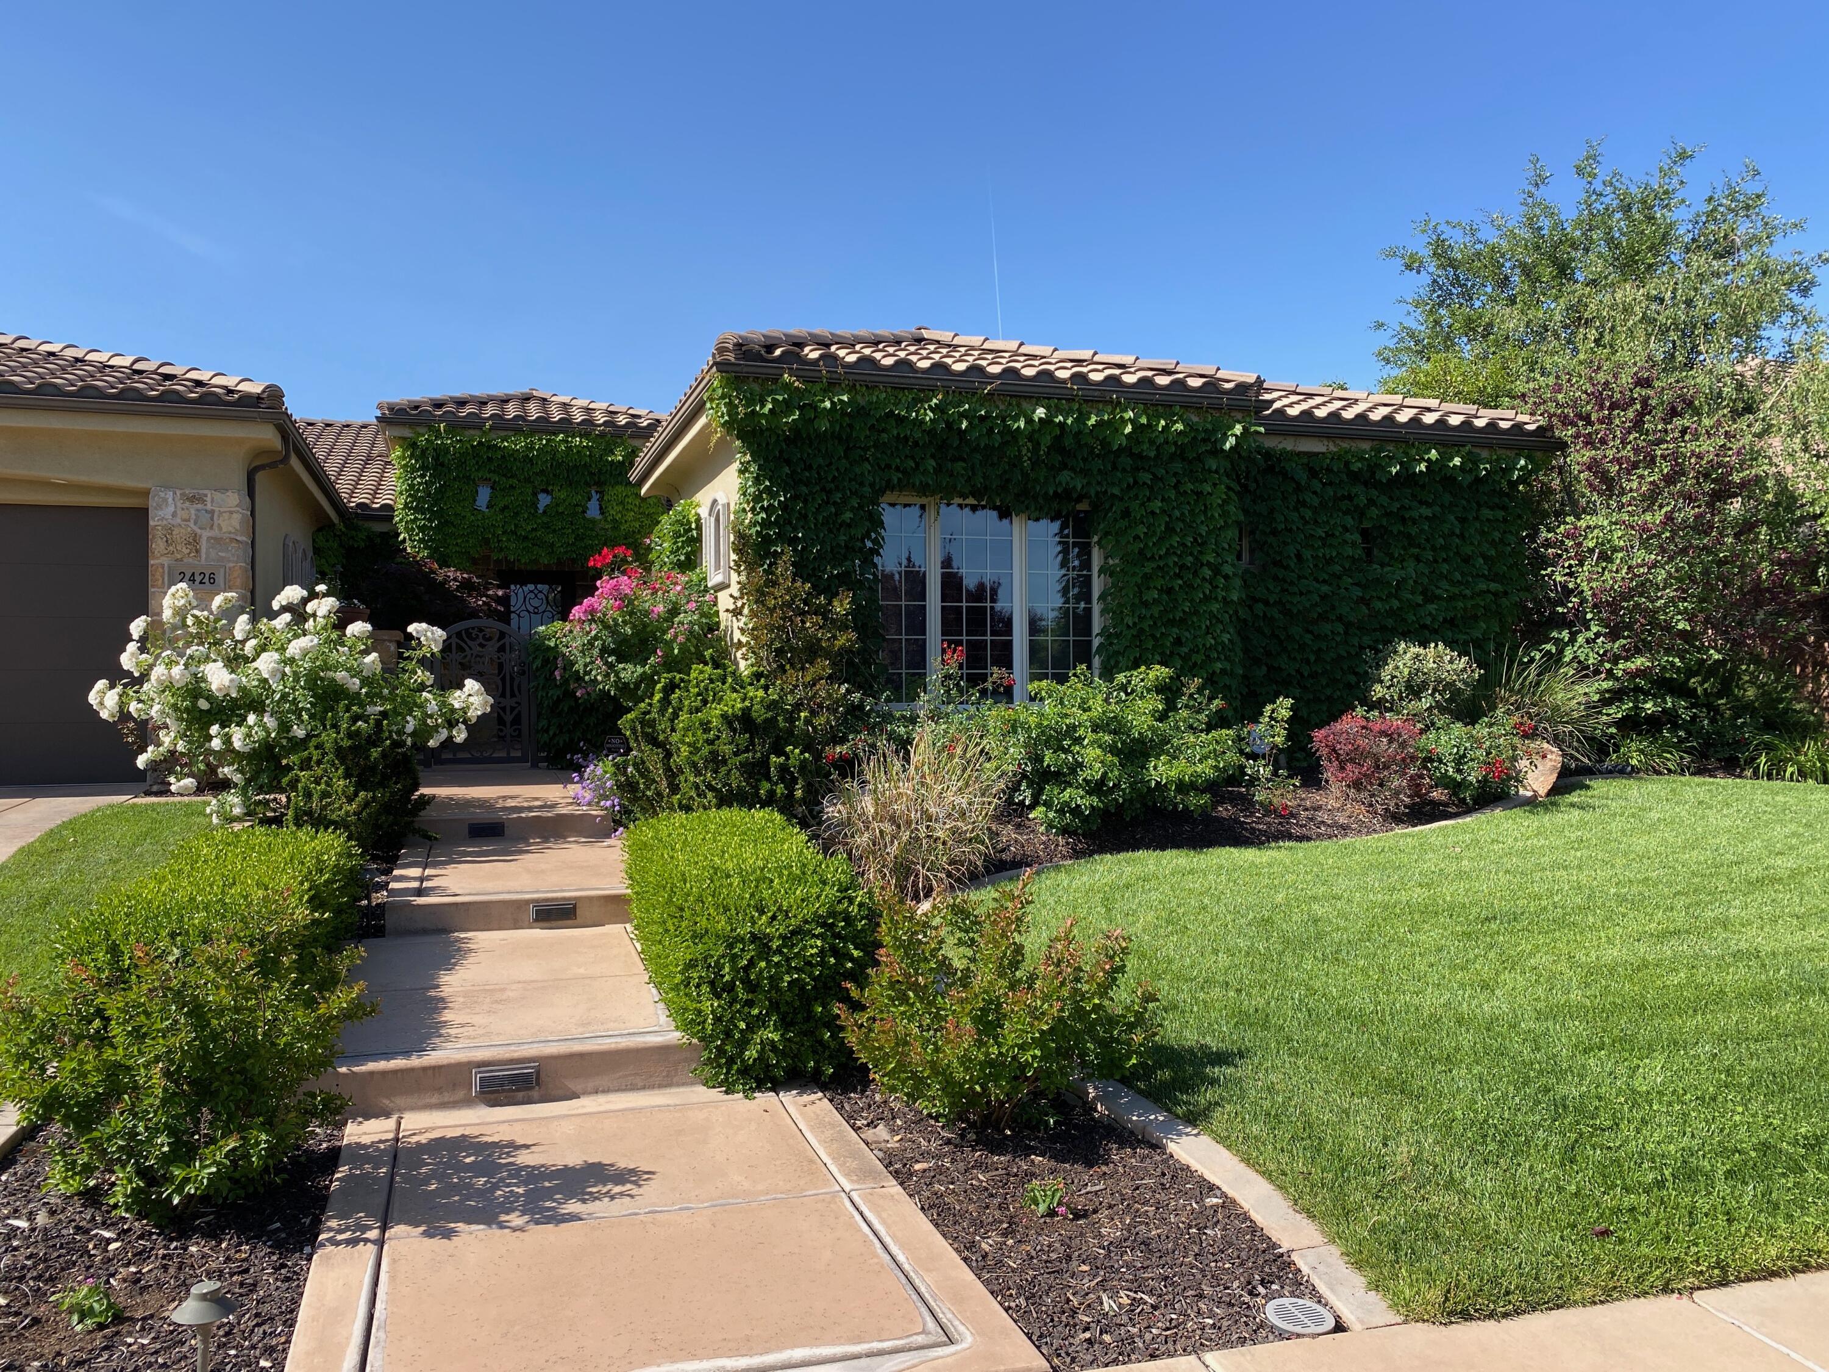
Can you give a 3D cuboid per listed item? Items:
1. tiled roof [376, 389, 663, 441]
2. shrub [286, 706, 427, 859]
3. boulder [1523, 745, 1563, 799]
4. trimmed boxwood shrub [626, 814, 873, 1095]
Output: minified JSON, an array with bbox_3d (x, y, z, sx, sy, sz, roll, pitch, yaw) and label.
[{"bbox_3d":[-5.680,-3.910,20.300,4.100,1.050,3.700,0,0,-18],"label":"tiled roof"},{"bbox_3d":[-3.600,0.605,8.900,0.920,0.950,0.920,0,0,-18],"label":"shrub"},{"bbox_3d":[5.200,0.690,11.450,0.440,0.470,0.400,0,0,-18],"label":"boulder"},{"bbox_3d":[-0.780,1.045,5.850,0.780,0.840,1.900,0,0,-18],"label":"trimmed boxwood shrub"}]

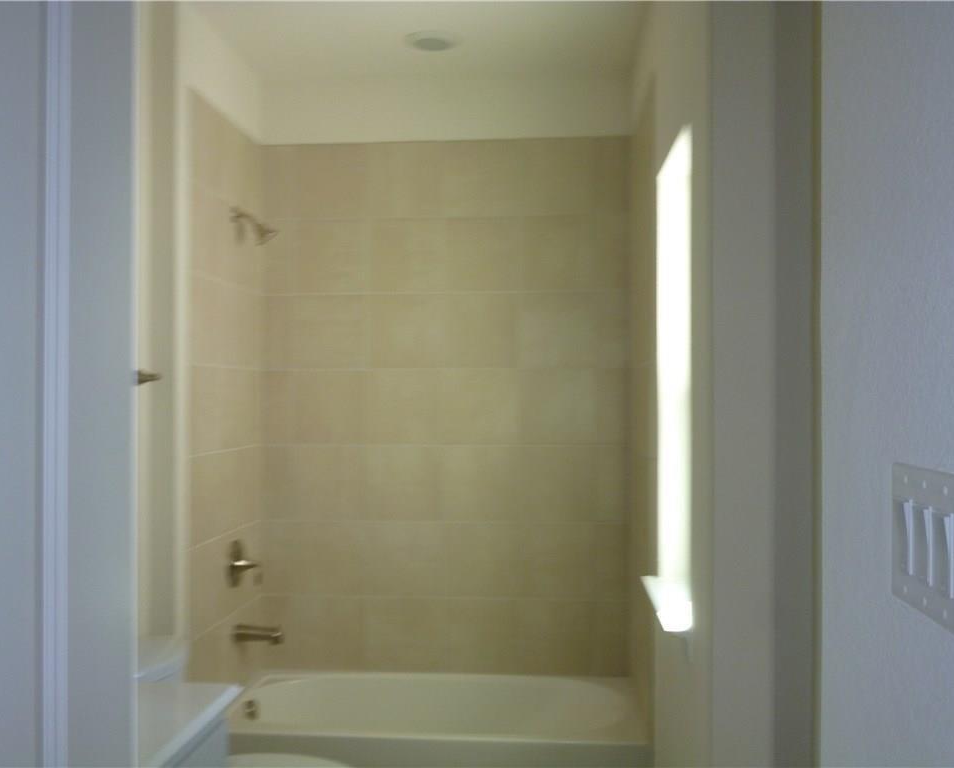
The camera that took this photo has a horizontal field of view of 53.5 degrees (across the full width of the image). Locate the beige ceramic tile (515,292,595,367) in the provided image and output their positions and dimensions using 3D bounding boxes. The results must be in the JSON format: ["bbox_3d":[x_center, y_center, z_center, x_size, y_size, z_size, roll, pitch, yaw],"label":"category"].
[{"bbox_3d":[0.317,-0.213,3.783,0.313,0.304,0.012,0,0,5],"label":"beige ceramic tile"}]

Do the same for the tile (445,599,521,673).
[{"bbox_3d":[0.019,1.012,3.798,0.305,0.305,0.012,0,-1,5],"label":"tile"}]

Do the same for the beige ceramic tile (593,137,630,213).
[{"bbox_3d":[0.537,-0.830,3.773,0.139,0.303,0.010,0,-1,5],"label":"beige ceramic tile"}]

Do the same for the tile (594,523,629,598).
[{"bbox_3d":[0.533,0.699,3.752,0.141,0.301,0.010,0,0,5],"label":"tile"}]

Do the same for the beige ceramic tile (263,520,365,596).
[{"bbox_3d":[-0.660,0.709,3.846,0.421,0.303,0.010,0,-1,5],"label":"beige ceramic tile"}]

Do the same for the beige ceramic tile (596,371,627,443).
[{"bbox_3d":[0.535,0.093,3.755,0.130,0.293,0.010,0,0,5],"label":"beige ceramic tile"}]

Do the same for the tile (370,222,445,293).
[{"bbox_3d":[-0.281,-0.515,3.828,0.310,0.291,0.010,0,0,5],"label":"tile"}]

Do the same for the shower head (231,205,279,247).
[{"bbox_3d":[-0.834,-0.589,3.554,0.165,0.138,0.085,0,0,5],"label":"shower head"}]

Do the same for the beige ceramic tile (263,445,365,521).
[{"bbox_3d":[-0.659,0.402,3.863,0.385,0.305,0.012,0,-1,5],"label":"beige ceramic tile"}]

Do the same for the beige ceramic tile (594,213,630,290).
[{"bbox_3d":[0.534,-0.526,3.765,0.142,0.307,0.012,0,0,5],"label":"beige ceramic tile"}]

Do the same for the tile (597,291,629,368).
[{"bbox_3d":[0.541,-0.215,3.764,0.131,0.303,0.010,0,-1,5],"label":"tile"}]

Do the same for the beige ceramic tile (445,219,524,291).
[{"bbox_3d":[0.026,-0.518,3.802,0.314,0.293,0.010,0,0,5],"label":"beige ceramic tile"}]

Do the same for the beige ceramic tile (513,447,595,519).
[{"bbox_3d":[0.313,0.398,3.777,0.305,0.305,0.012,0,-1,5],"label":"beige ceramic tile"}]

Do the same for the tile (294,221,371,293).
[{"bbox_3d":[-0.591,-0.515,3.858,0.309,0.303,0.010,0,-1,5],"label":"tile"}]

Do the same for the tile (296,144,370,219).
[{"bbox_3d":[-0.592,-0.823,3.863,0.309,0.303,0.010,0,-1,5],"label":"tile"}]

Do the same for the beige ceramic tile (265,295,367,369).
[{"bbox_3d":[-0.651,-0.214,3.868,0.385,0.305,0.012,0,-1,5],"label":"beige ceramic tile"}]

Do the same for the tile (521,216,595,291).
[{"bbox_3d":[0.325,-0.521,3.783,0.301,0.301,0.012,0,0,5],"label":"tile"}]

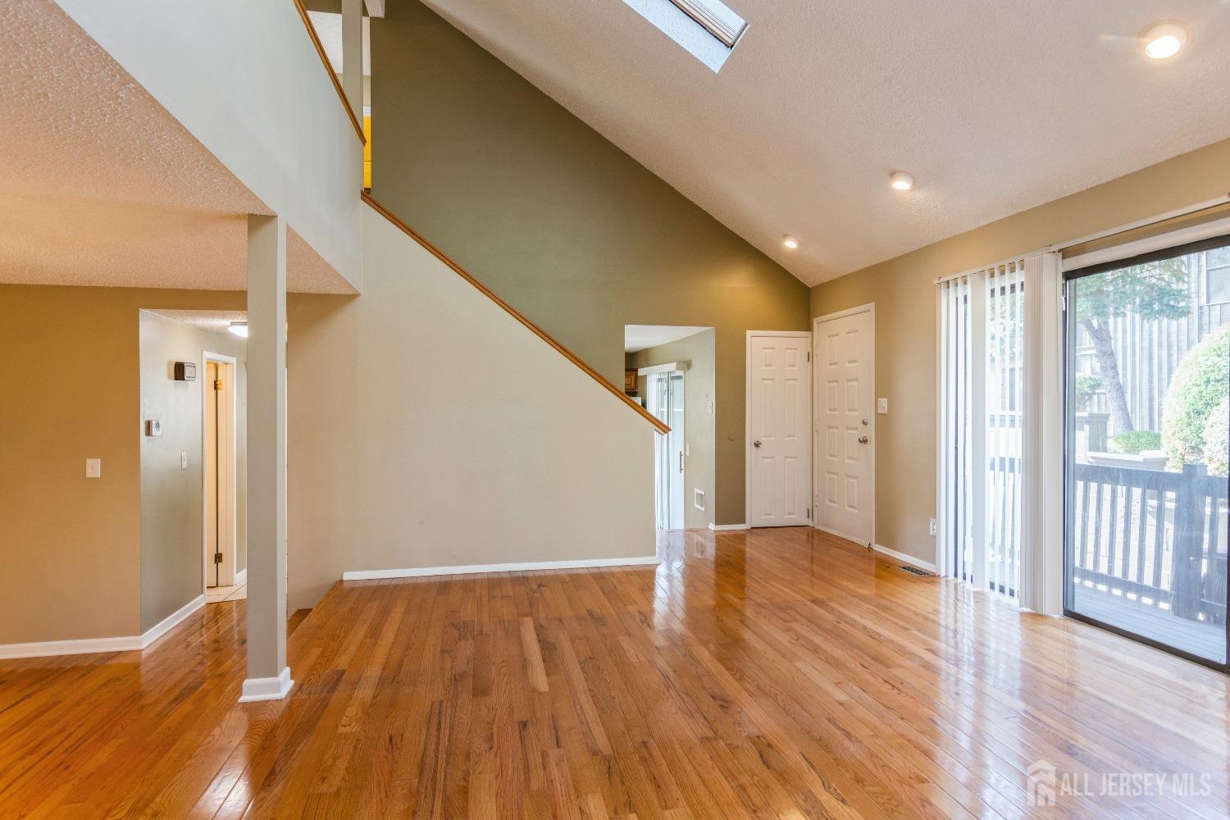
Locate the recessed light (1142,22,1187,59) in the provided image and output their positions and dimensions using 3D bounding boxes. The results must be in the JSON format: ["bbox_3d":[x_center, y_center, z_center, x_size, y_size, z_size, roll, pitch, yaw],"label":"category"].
[{"bbox_3d":[2.388,-1.600,2.674,0.155,0.050,0.155,32,-7,-11],"label":"recessed light"}]

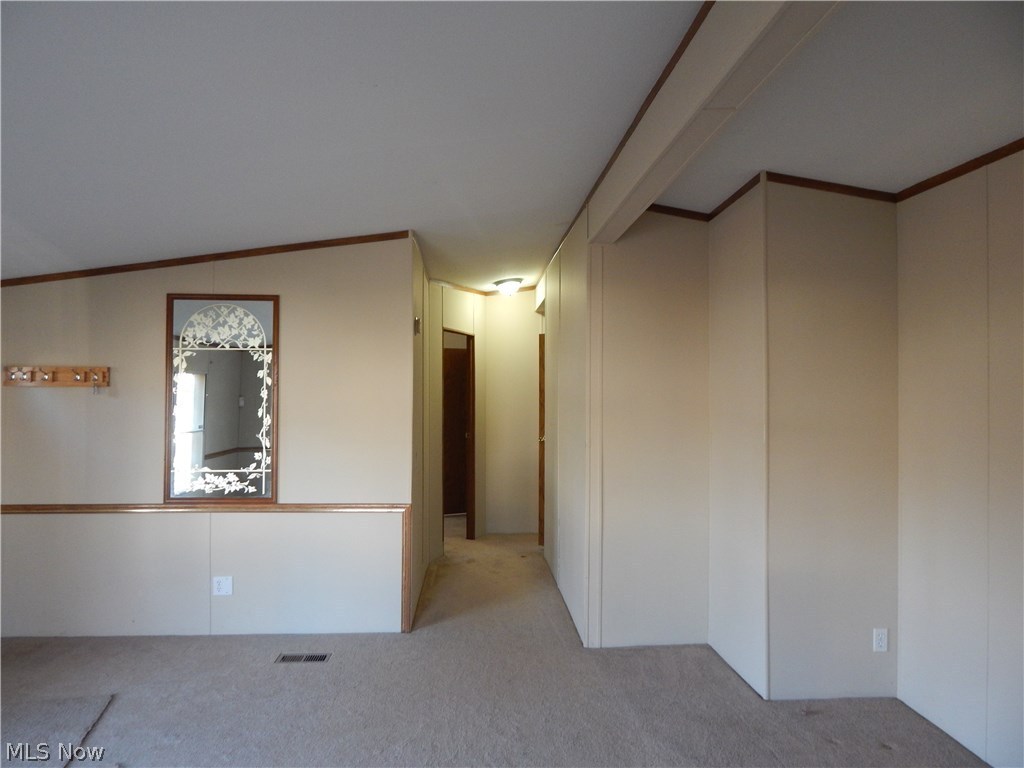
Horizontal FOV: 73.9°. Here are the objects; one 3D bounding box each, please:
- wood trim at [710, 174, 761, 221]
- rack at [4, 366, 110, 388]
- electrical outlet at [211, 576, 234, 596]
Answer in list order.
[{"bbox_3d":[1.196,-1.009,3.713,0.015,0.053,0.731,0,0,-4],"label":"wood trim"},{"bbox_3d":[-2.723,-0.041,4.061,0.612,0.123,0.070,0,0,-4],"label":"rack"},{"bbox_3d":[-1.759,1.232,4.143,0.115,0.114,0.010,0,0,-4],"label":"electrical outlet"}]

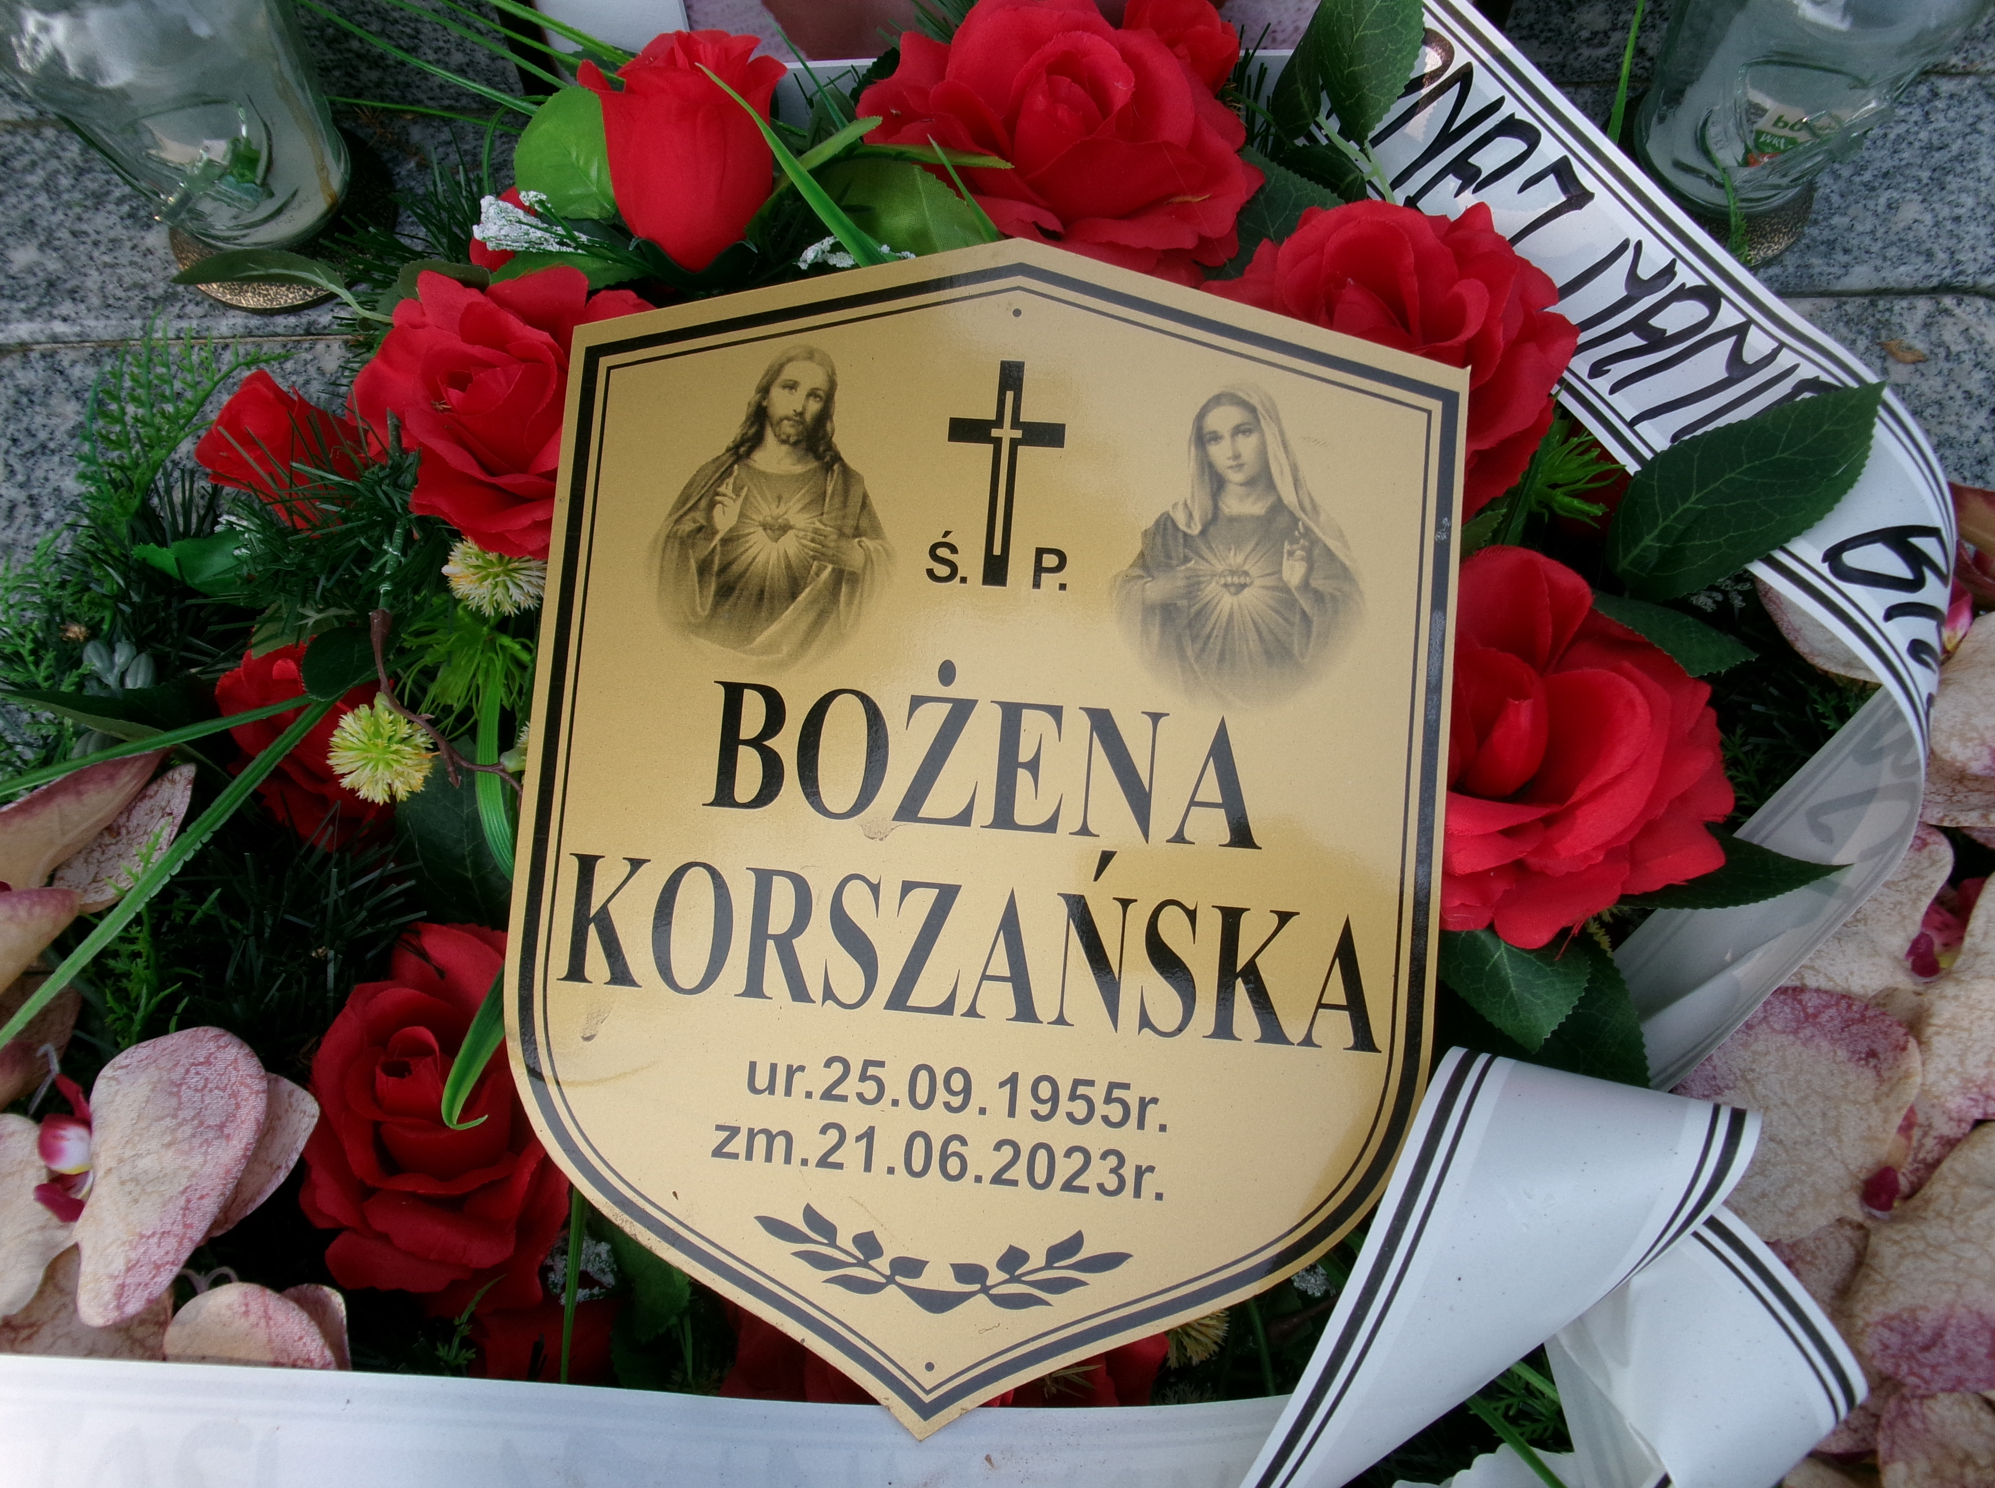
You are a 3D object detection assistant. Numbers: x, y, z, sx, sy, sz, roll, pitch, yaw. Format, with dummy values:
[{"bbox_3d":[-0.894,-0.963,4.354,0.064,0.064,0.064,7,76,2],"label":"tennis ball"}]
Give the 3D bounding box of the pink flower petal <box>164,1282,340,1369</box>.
[{"bbox_3d":[-0.190,0.151,0.410,0.045,0.014,0.035,0,72,0],"label":"pink flower petal"}]

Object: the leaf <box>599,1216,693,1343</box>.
[{"bbox_3d":[-0.084,0.126,0.385,0.027,0.010,0.039,-14,96,7],"label":"leaf"}]

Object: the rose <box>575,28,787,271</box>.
[{"bbox_3d":[-0.080,-0.150,0.410,0.051,0.056,0.051,6,39,-4],"label":"rose"}]

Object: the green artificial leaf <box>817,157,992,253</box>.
[{"bbox_3d":[-0.024,-0.141,0.433,0.048,0.014,0.042,-6,98,1],"label":"green artificial leaf"}]

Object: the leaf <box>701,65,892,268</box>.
[{"bbox_3d":[-0.050,-0.144,0.403,0.011,0.010,0.077,-45,108,-8],"label":"leaf"}]

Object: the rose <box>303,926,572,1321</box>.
[{"bbox_3d":[-0.148,0.100,0.430,0.081,0.060,0.100,-3,75,8],"label":"rose"}]

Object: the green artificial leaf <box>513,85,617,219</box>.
[{"bbox_3d":[-0.111,-0.157,0.425,0.034,0.009,0.041,-41,84,-2],"label":"green artificial leaf"}]

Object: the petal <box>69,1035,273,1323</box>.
[{"bbox_3d":[-0.182,0.095,0.355,0.042,0.018,0.068,22,90,22],"label":"petal"}]

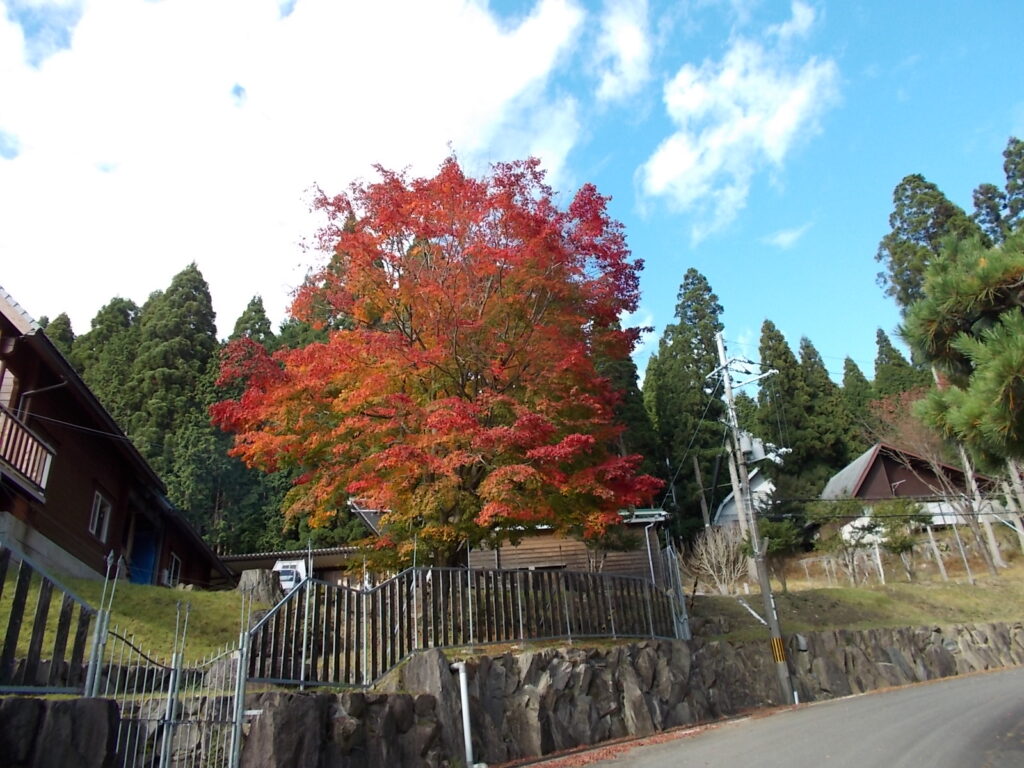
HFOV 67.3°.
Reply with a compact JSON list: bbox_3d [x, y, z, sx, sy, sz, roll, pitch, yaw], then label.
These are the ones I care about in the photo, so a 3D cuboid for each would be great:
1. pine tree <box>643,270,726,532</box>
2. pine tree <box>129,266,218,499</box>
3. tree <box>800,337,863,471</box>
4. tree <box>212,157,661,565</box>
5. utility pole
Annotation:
[{"bbox_3d":[11.644,1.028,49.250,5.400,19.280,5.400,-10,-25,13],"label":"pine tree"},{"bbox_3d":[-19.120,0.660,43.912,5.800,17.690,5.800,7,-27,-23],"label":"pine tree"},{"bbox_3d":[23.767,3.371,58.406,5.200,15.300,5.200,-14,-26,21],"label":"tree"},{"bbox_3d":[-1.844,-0.806,18.800,9.600,11.840,9.200,-2,-25,-6],"label":"tree"},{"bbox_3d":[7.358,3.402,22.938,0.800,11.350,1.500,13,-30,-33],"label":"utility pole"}]

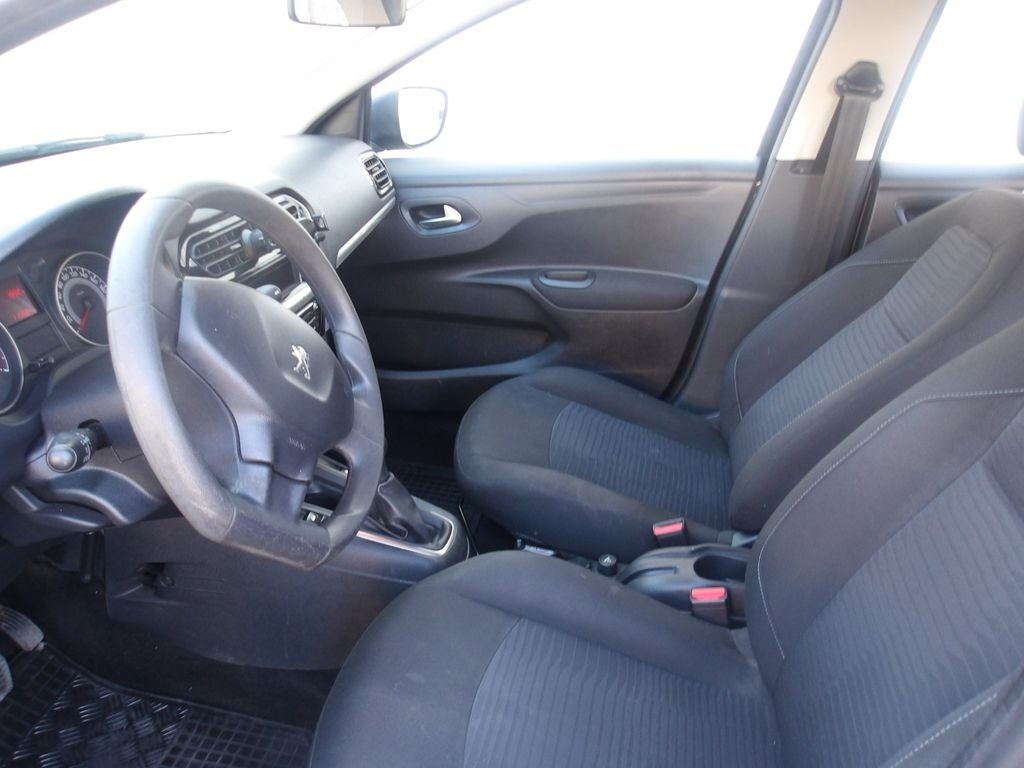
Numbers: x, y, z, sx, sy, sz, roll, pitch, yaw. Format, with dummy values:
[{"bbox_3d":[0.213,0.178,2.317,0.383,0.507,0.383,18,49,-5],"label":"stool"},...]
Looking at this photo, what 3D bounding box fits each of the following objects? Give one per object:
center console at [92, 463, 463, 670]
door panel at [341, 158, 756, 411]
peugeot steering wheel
[{"bbox_3d":[-0.337,0.273,1.252,0.550,0.290,0.230,4,20,10],"label":"center console"},{"bbox_3d":[0.000,-0.182,1.743,0.980,0.590,0.130,4,20,10],"label":"door panel"},{"bbox_3d":[-0.242,-0.007,0.769,0.100,0.370,0.380,-17,-20,17],"label":"peugeot steering wheel"}]

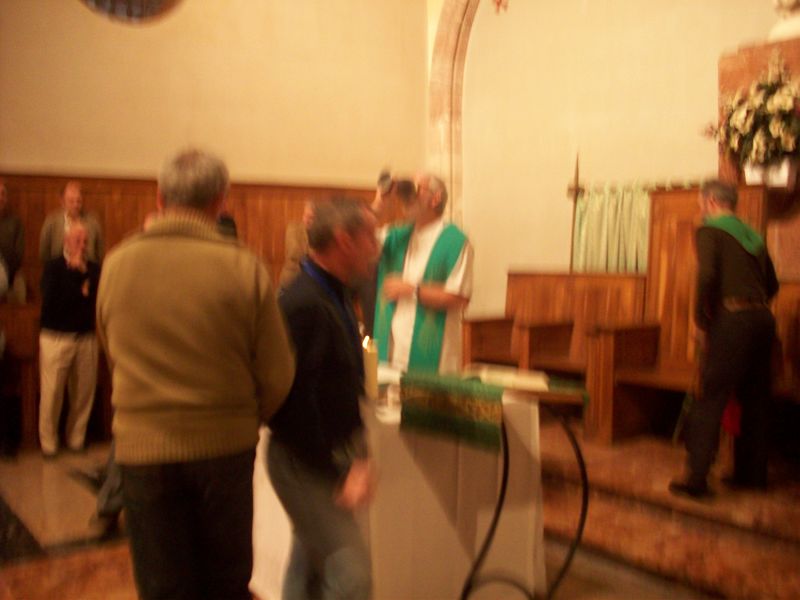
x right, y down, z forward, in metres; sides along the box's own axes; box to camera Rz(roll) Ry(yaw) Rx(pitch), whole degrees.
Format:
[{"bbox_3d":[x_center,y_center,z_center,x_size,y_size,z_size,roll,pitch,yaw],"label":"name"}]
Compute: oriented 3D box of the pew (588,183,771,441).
[{"bbox_3d":[1.822,0.101,5.606,0.680,1.700,0.880,-3,4,-38],"label":"pew"}]

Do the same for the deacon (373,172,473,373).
[{"bbox_3d":[0.112,0.262,4.505,0.560,1.840,0.480,2,4,31],"label":"deacon"}]

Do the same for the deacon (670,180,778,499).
[{"bbox_3d":[1.700,0.187,4.486,0.520,1.660,0.500,-3,5,-41],"label":"deacon"}]

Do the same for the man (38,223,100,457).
[{"bbox_3d":[-2.508,0.293,6.500,0.470,1.760,0.360,-2,4,-23],"label":"man"}]

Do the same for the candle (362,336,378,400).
[{"bbox_3d":[-0.114,0.264,3.300,0.056,0.240,0.056,0,3,0],"label":"candle"}]

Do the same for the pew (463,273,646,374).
[{"bbox_3d":[1.161,0.358,6.466,0.680,1.080,1.400,-3,4,-38],"label":"pew"}]

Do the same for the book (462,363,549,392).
[{"bbox_3d":[0.399,0.292,3.200,0.210,0.060,0.300,-3,4,-38],"label":"book"}]

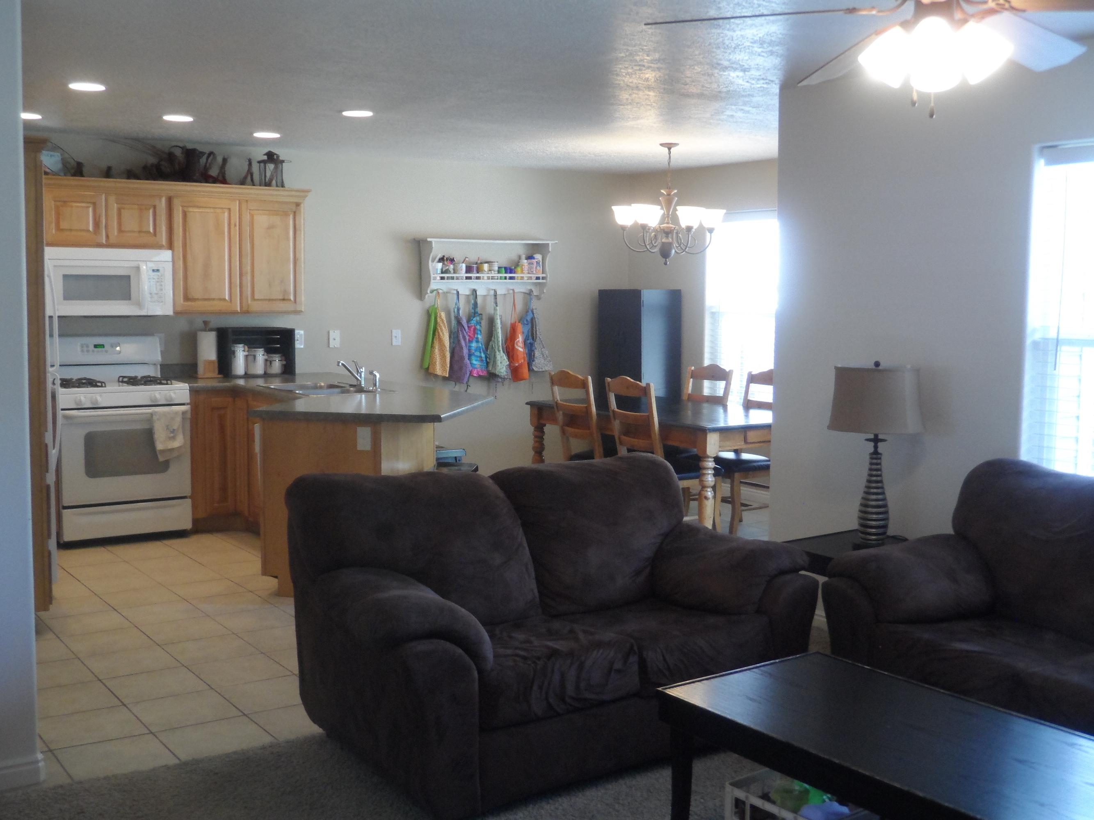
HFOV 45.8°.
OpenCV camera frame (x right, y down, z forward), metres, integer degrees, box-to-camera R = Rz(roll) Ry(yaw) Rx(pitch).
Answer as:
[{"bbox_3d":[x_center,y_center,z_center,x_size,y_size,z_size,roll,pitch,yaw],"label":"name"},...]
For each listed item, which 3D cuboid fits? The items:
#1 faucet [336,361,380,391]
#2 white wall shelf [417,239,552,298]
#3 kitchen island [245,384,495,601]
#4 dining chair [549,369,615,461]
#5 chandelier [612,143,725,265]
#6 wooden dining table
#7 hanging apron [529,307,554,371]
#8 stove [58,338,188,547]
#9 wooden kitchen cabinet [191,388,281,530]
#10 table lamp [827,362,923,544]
[{"bbox_3d":[-1.123,-0.214,7.777,0.200,0.175,0.220,-3,7,-34],"label":"faucet"},{"bbox_3d":[-0.436,-1.036,9.609,1.125,0.445,0.180,-3,7,-34],"label":"white wall shelf"},{"bbox_3d":[-0.956,0.372,7.296,1.270,0.910,1.700,2,6,11],"label":"kitchen island"},{"bbox_3d":[0.351,0.252,8.064,0.530,1.015,0.460,-3,7,-34],"label":"dining chair"},{"bbox_3d":[0.764,-1.291,8.133,0.700,0.755,0.700,1,6,0],"label":"chandelier"},{"bbox_3d":[0.809,0.373,8.218,1.070,0.750,1.660,-3,7,-34],"label":"wooden dining table"},{"bbox_3d":[-0.038,-0.541,9.967,0.230,0.500,0.080,-3,7,-34],"label":"hanging apron"},{"bbox_3d":[-2.642,0.157,7.895,0.757,1.175,0.710,-3,7,-34],"label":"stove"},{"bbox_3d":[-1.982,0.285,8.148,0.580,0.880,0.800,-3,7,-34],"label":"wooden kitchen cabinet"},{"bbox_3d":[1.328,0.170,5.225,0.370,0.750,0.330,5,7,33],"label":"table lamp"}]

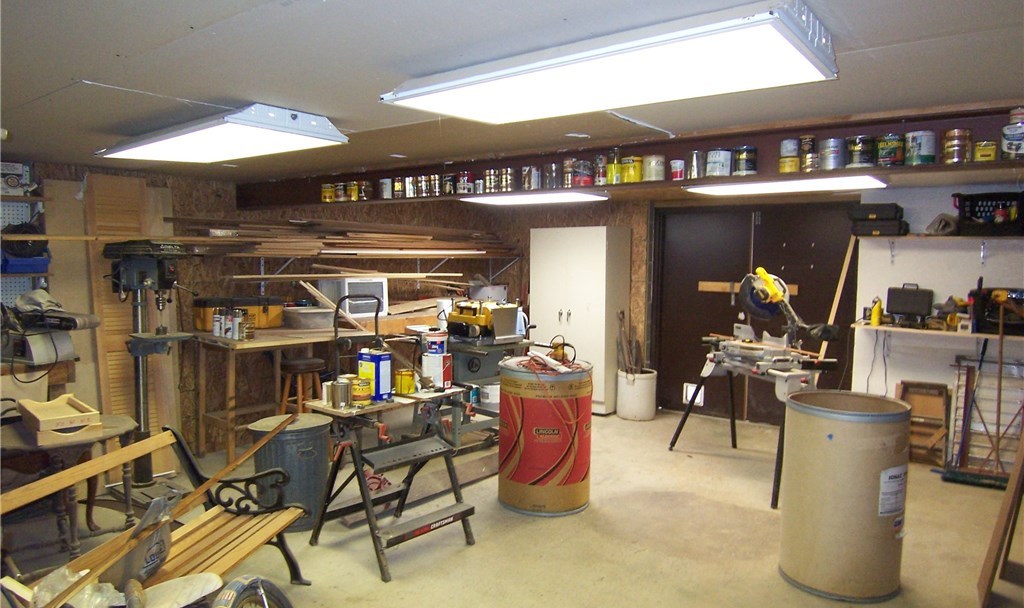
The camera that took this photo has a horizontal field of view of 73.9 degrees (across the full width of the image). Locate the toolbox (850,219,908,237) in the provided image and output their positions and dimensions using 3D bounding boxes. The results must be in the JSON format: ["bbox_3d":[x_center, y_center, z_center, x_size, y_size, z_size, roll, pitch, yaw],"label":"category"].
[{"bbox_3d":[2.827,-0.576,5.228,0.326,0.123,0.290,3,5,37],"label":"toolbox"}]

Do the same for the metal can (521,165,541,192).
[{"bbox_3d":[0.111,-0.719,3.942,0.108,0.126,0.108,1,4,0],"label":"metal can"}]

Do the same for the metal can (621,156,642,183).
[{"bbox_3d":[0.599,-0.671,3.405,0.106,0.116,0.106,1,4,0],"label":"metal can"}]

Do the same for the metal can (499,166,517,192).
[{"bbox_3d":[-0.025,-0.707,3.893,0.095,0.124,0.095,1,4,0],"label":"metal can"}]

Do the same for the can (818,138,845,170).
[{"bbox_3d":[1.330,-0.620,2.825,0.100,0.117,0.100,4,6,38],"label":"can"}]

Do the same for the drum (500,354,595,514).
[{"bbox_3d":[0.208,0.814,4.309,0.588,0.870,0.588,1,4,0],"label":"drum"}]

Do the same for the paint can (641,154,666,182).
[{"bbox_3d":[0.724,-0.683,3.479,0.109,0.127,0.109,1,4,0],"label":"paint can"}]

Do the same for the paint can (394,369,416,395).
[{"bbox_3d":[-0.565,0.412,3.600,0.108,0.125,0.108,1,4,0],"label":"paint can"}]

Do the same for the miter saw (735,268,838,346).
[{"bbox_3d":[1.902,0.060,4.886,0.720,0.630,0.560,-1,5,-18],"label":"miter saw"}]

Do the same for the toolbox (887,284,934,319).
[{"bbox_3d":[2.995,-0.034,5.114,0.291,0.228,0.100,3,5,37],"label":"toolbox"}]

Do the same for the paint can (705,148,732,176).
[{"bbox_3d":[0.953,-0.648,3.131,0.108,0.114,0.108,4,6,38],"label":"paint can"}]

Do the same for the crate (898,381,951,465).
[{"bbox_3d":[3.141,0.906,5.188,0.320,0.610,0.160,4,6,38],"label":"crate"}]

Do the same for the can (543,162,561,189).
[{"bbox_3d":[0.219,-0.694,3.701,0.096,0.122,0.096,1,4,0],"label":"can"}]

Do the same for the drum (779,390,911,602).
[{"bbox_3d":[1.581,0.884,3.253,0.530,0.855,0.530,3,5,37],"label":"drum"}]

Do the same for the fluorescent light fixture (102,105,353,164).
[{"bbox_3d":[-1.402,-0.795,3.228,1.215,0.105,0.605,3,5,38],"label":"fluorescent light fixture"}]

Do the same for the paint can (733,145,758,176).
[{"bbox_3d":[1.095,-0.664,3.200,0.106,0.132,0.106,3,5,37],"label":"paint can"}]

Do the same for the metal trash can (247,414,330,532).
[{"bbox_3d":[-1.275,0.971,3.945,0.450,0.585,0.450,1,4,0],"label":"metal trash can"}]

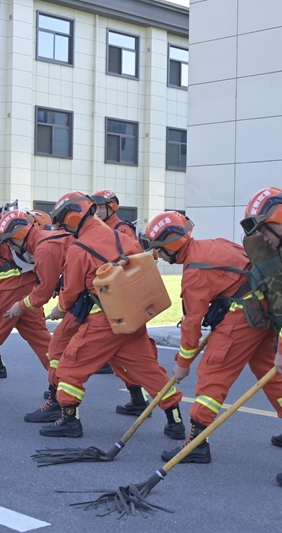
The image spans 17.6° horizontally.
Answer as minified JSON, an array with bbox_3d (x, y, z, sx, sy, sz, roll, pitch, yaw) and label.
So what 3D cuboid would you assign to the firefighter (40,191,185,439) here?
[{"bbox_3d":[-0.165,0.267,5.350,0.780,1.430,0.600,1,1,22],"label":"firefighter"}]

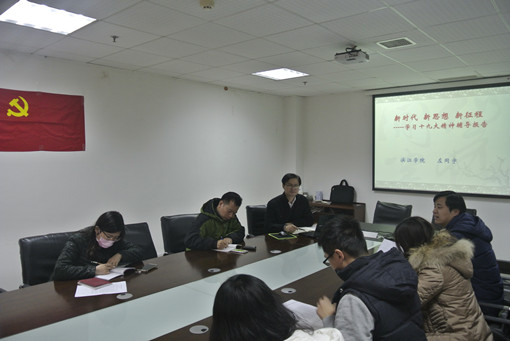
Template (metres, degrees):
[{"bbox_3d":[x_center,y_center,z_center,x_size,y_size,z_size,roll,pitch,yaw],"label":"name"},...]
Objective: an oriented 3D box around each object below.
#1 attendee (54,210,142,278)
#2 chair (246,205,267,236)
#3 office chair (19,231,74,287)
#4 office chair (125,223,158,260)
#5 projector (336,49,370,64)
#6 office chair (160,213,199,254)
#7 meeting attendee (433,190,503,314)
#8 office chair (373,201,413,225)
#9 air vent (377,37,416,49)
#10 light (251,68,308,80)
[{"bbox_3d":[-1.188,0.900,2.866,0.740,1.170,0.700,3,5,43],"label":"attendee"},{"bbox_3d":[0.240,0.909,4.404,0.560,0.960,0.620,-2,4,-27],"label":"chair"},{"bbox_3d":[-1.430,1.003,2.922,0.560,0.960,0.620,-3,5,-43],"label":"office chair"},{"bbox_3d":[-1.035,0.984,3.214,0.560,0.960,0.620,-3,4,-37],"label":"office chair"},{"bbox_3d":[0.936,-1.085,3.674,0.285,0.105,0.220,3,4,41],"label":"projector"},{"bbox_3d":[-0.568,0.954,3.825,0.580,0.945,0.620,-2,4,-35],"label":"office chair"},{"bbox_3d":[1.371,0.813,2.649,0.720,1.330,0.560,1,3,21],"label":"meeting attendee"},{"bbox_3d":[1.513,0.901,4.666,0.620,0.940,0.580,-2,4,-33],"label":"office chair"},{"bbox_3d":[1.361,-1.216,3.678,0.285,0.020,0.280,3,4,41],"label":"air vent"},{"bbox_3d":[0.353,-1.332,5.186,0.600,0.070,0.600,3,5,41],"label":"light"}]

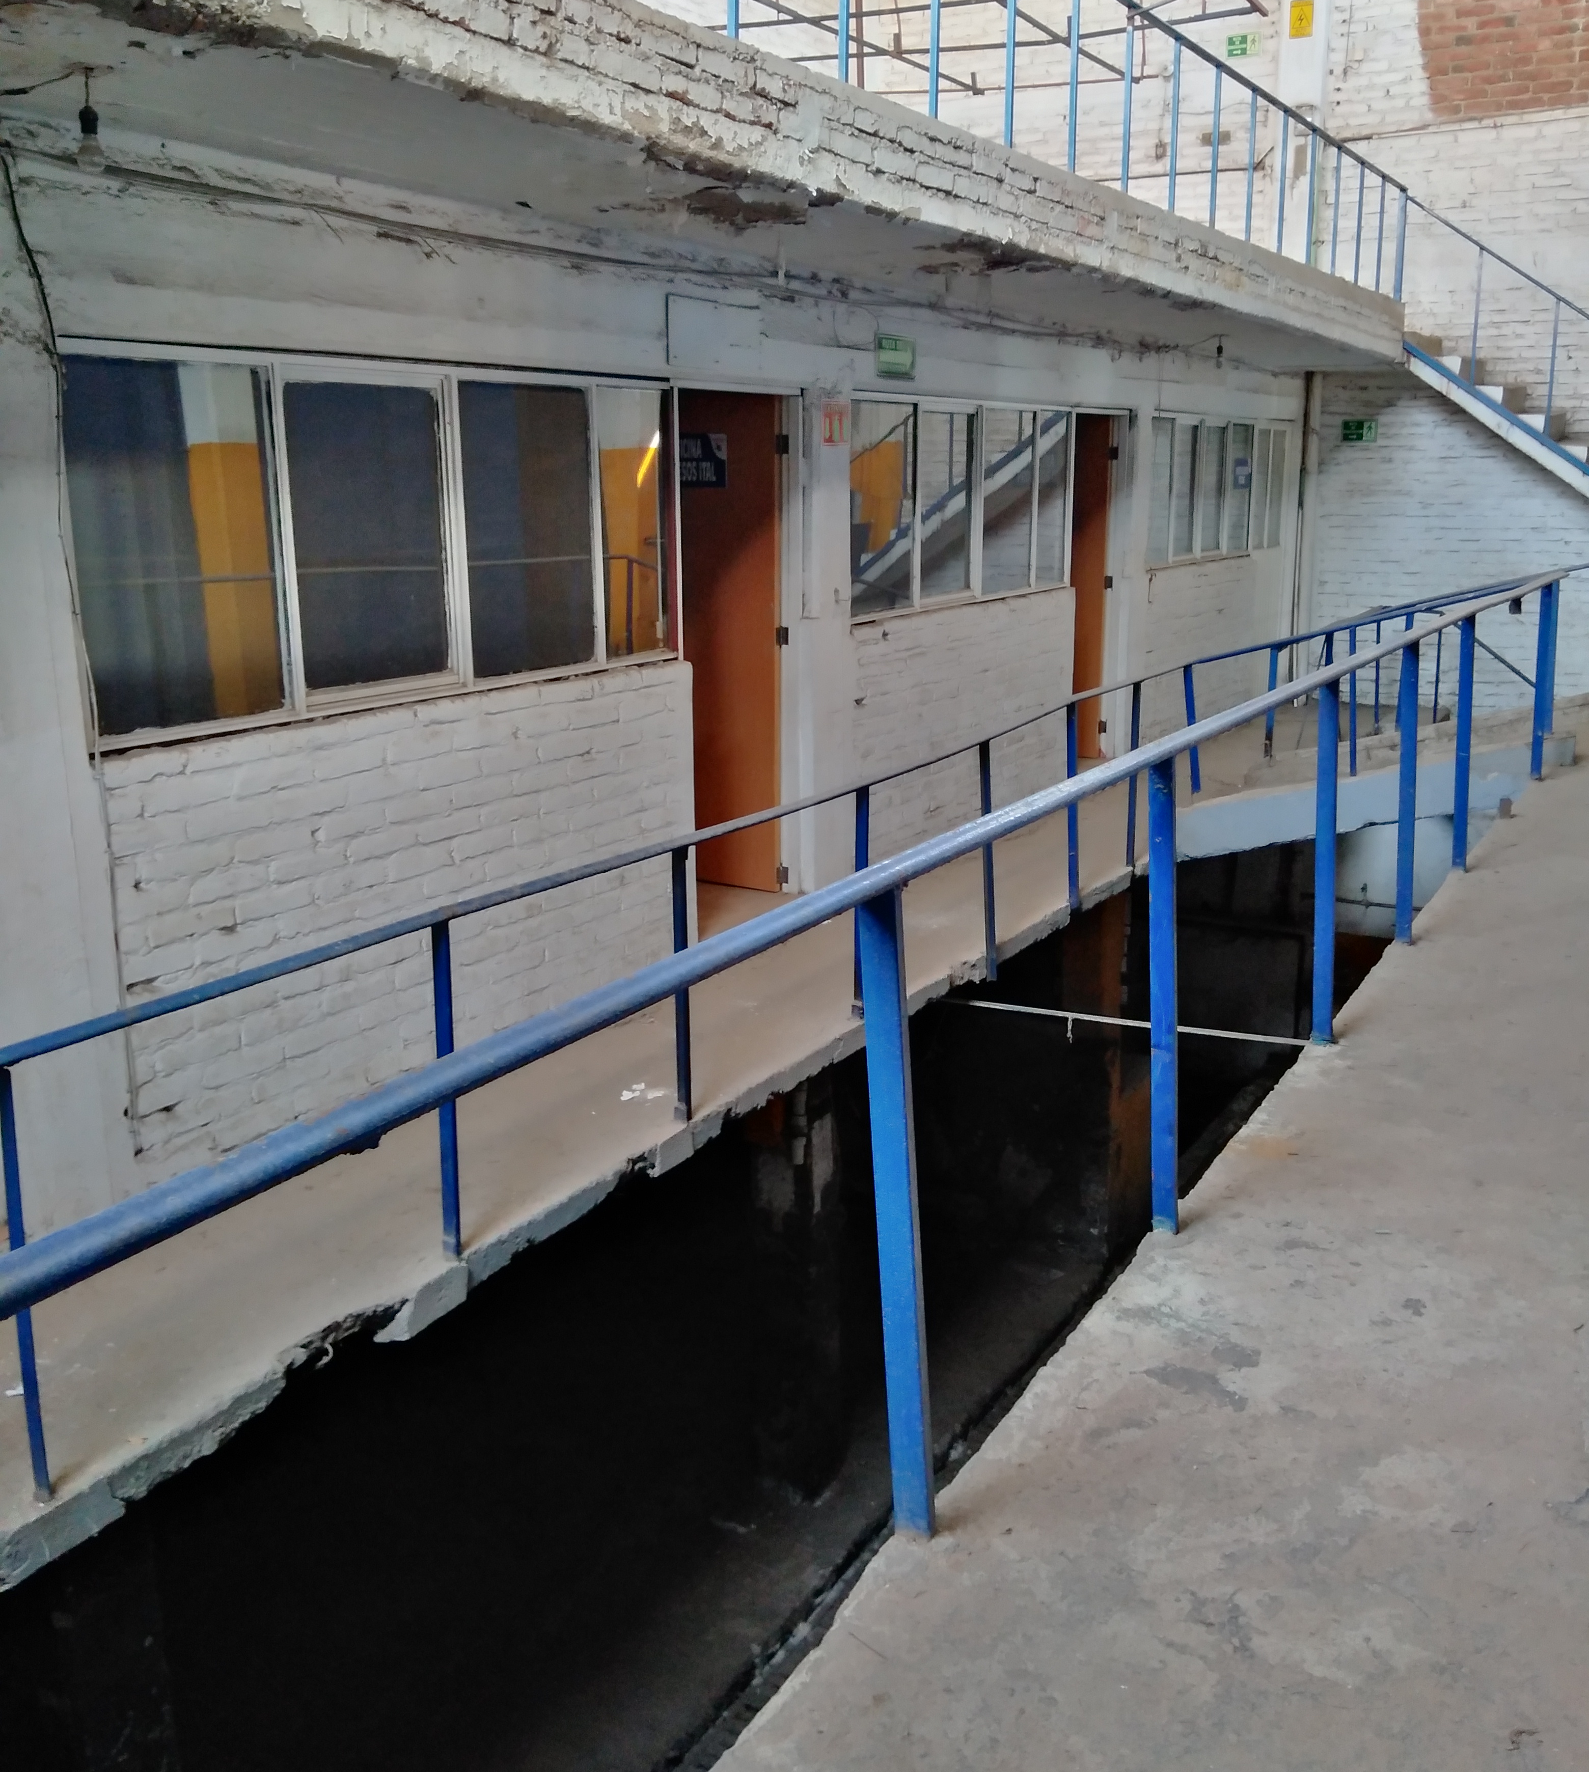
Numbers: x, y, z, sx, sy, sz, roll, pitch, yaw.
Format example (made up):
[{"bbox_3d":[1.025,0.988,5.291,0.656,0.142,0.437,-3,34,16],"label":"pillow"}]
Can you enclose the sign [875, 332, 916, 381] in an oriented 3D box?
[{"bbox_3d":[0.476,-2.495,7.498,0.015,0.187,0.370,8,17,31],"label":"sign"}]

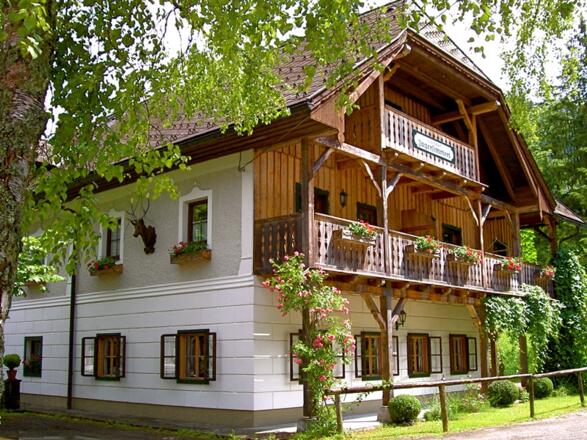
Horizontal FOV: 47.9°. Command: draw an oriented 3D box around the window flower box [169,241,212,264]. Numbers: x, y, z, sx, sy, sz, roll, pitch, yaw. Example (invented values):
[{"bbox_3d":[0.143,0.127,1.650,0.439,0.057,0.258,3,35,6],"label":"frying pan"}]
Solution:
[{"bbox_3d":[-2.406,0.723,15.288,1.248,0.480,0.288,-10,-15,41],"label":"window flower box"}]

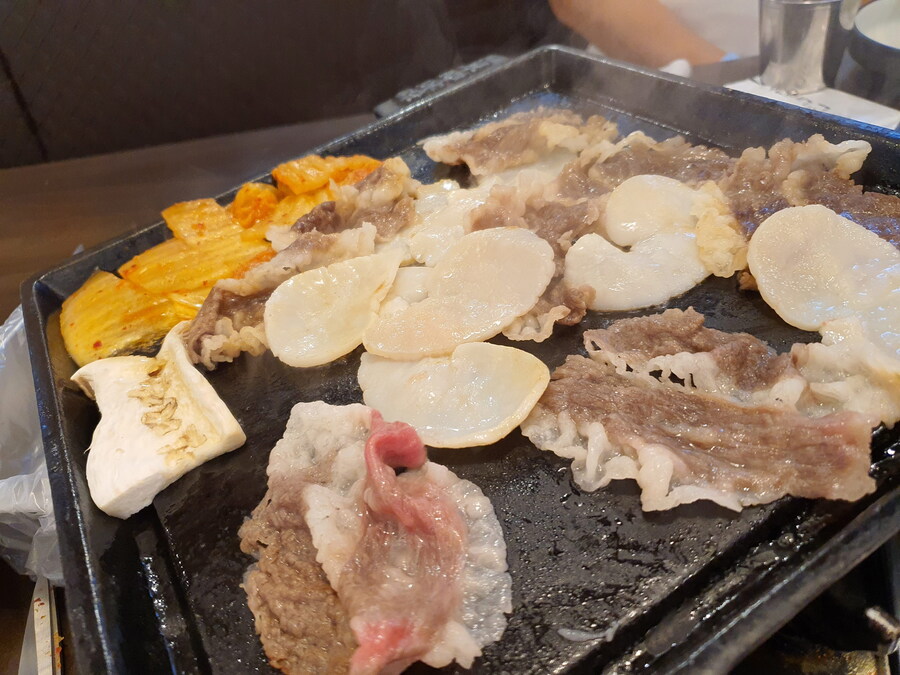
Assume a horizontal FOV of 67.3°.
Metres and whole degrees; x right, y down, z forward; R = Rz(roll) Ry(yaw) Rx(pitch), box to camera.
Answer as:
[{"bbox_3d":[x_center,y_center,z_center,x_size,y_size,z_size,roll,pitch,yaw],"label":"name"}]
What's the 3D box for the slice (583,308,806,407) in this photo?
[{"bbox_3d":[0.090,0.004,0.249,0.080,0.018,0.041,24,54,38],"label":"slice"}]

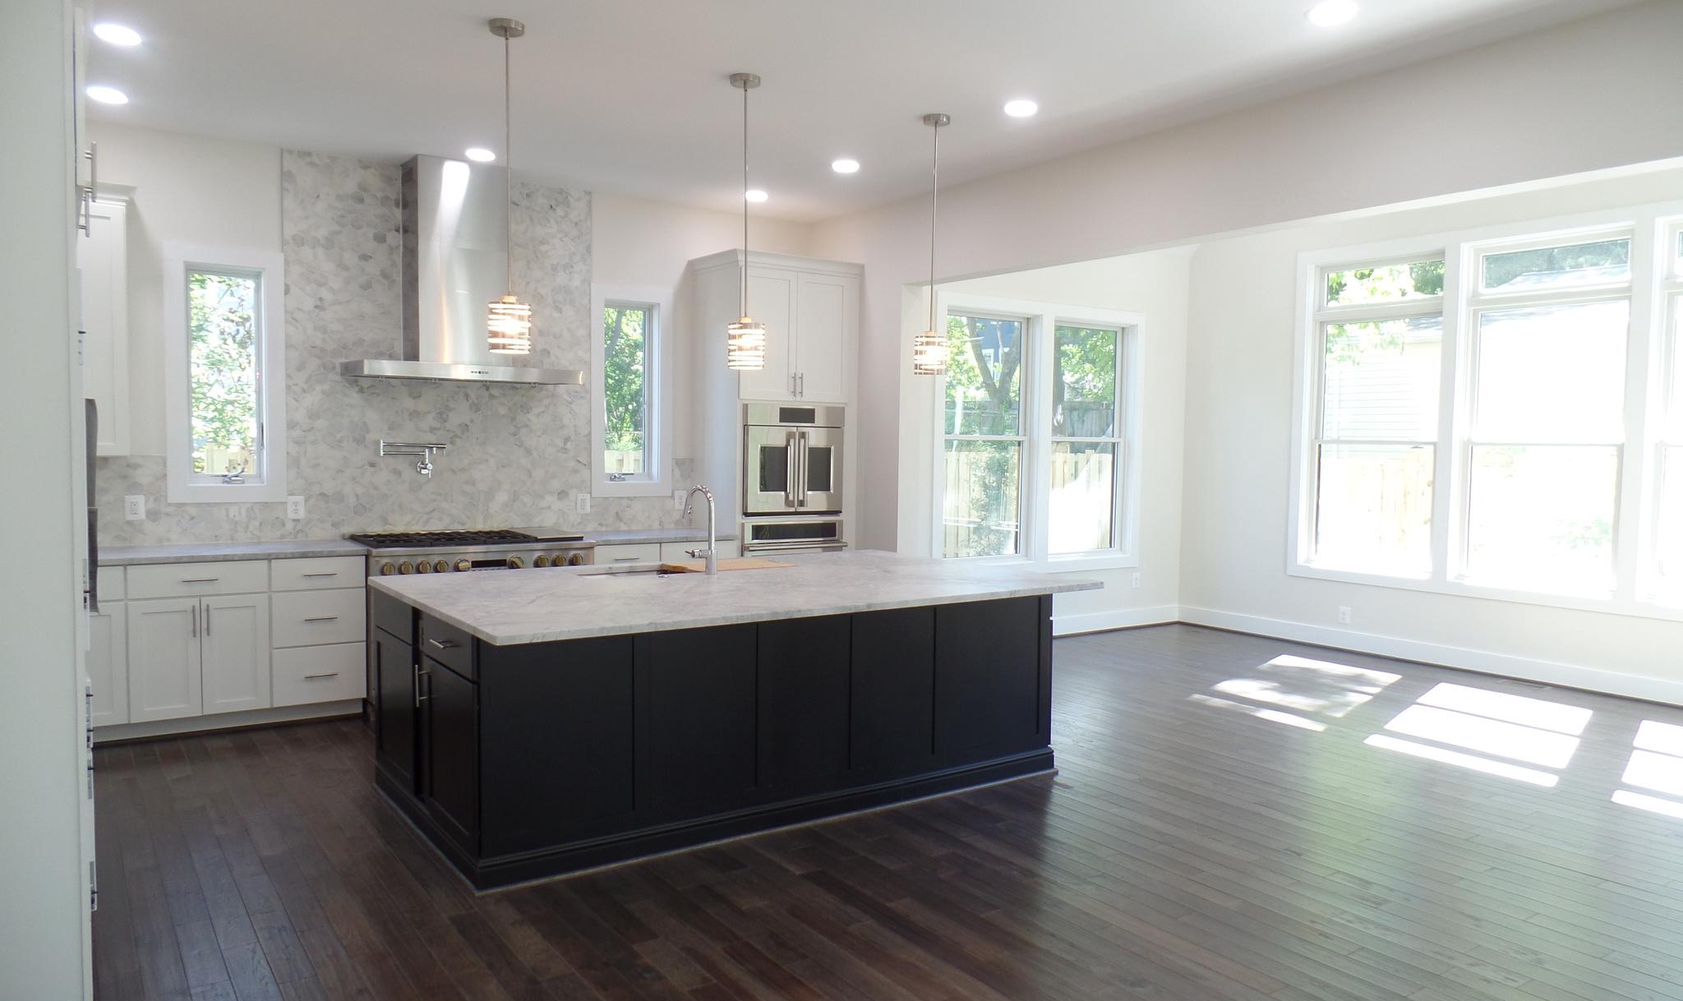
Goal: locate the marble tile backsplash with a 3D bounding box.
[{"bbox_3d":[-2.508,-0.859,6.562,3.640,2.161,0.025,-1,4,-35],"label":"marble tile backsplash"}]

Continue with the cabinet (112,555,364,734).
[{"bbox_3d":[-3.178,0.722,5.922,1.119,0.875,0.622,-1,3,-35],"label":"cabinet"}]

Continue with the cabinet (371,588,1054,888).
[{"bbox_3d":[-0.500,0.793,4.928,2.626,0.860,1.428,-1,4,-35],"label":"cabinet"}]

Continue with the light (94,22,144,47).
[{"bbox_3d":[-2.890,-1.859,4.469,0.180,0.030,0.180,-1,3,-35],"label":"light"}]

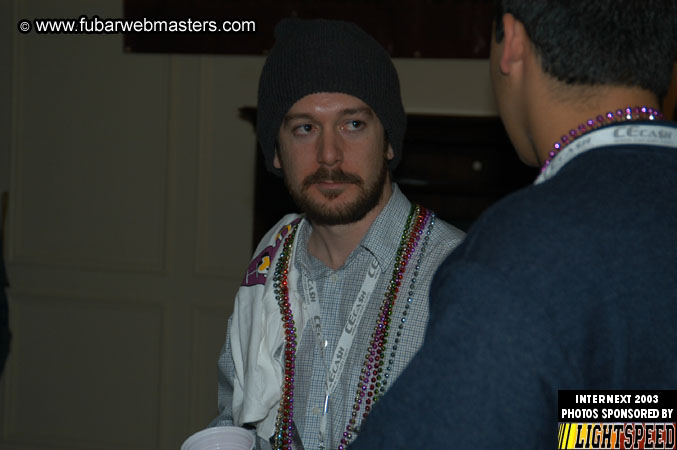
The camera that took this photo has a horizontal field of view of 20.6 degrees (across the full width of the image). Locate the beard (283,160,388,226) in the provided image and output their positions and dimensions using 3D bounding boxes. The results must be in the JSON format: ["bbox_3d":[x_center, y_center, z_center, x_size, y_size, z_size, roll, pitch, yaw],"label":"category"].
[{"bbox_3d":[-0.001,-0.042,2.460,0.135,0.088,0.100,-4,2,7],"label":"beard"}]

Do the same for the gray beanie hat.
[{"bbox_3d":[-0.009,-0.173,2.530,0.195,0.200,0.235,-4,2,7],"label":"gray beanie hat"}]

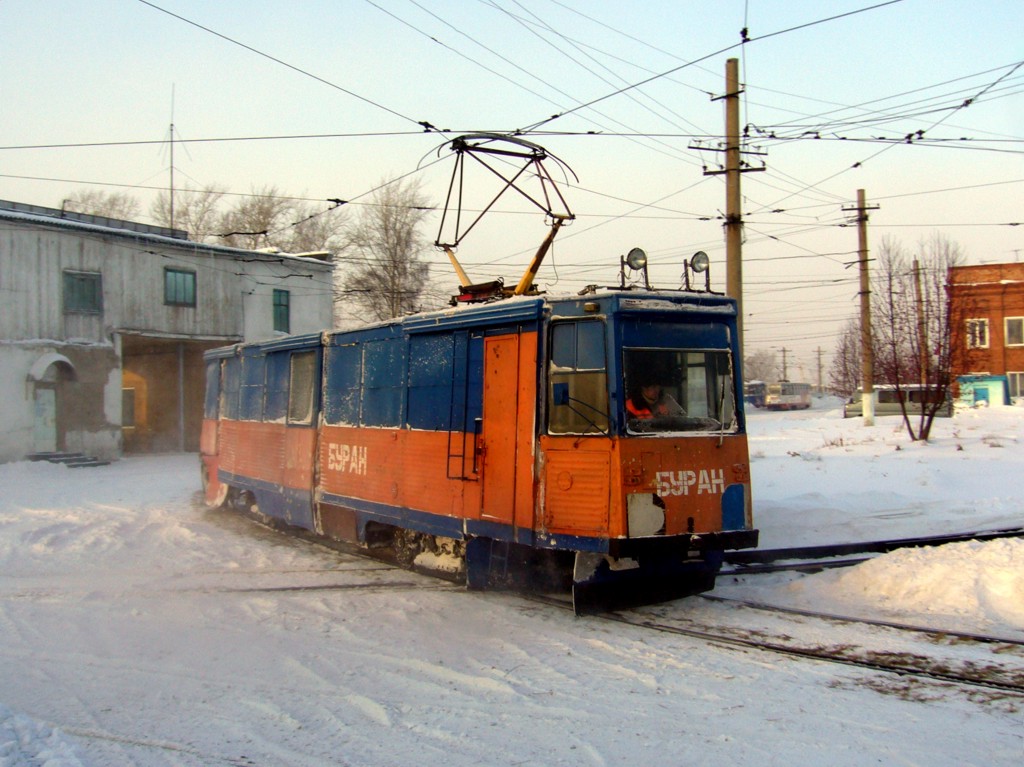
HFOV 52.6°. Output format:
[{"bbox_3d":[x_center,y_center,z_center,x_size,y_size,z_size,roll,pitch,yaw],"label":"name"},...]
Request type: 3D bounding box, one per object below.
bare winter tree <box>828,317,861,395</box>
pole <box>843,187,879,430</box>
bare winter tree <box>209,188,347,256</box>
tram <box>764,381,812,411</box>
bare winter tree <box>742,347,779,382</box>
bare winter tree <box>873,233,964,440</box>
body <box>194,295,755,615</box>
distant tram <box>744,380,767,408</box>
[{"bbox_3d":[18.803,-1.401,58.000,2.300,4.600,2.300,0,-1,0],"label":"bare winter tree"},{"bbox_3d":[13.171,-2.902,39.000,1.350,8.900,0.450,0,-1,11],"label":"pole"},{"bbox_3d":[-14.440,-4.638,64.000,8.000,14.500,8.000,0,-1,0],"label":"bare winter tree"},{"bbox_3d":[32.471,1.647,121.679,2.500,3.100,14.000,0,-1,28],"label":"tram"},{"bbox_3d":[41.852,-1.353,175.000,6.800,9.000,6.800,0,-1,0],"label":"bare winter tree"},{"bbox_3d":[11.391,-1.345,29.000,2.600,5.800,2.600,0,-1,0],"label":"bare winter tree"},{"bbox_3d":[-1.831,0.740,15.317,2.500,3.250,13.000,1,-1,-33],"label":"body"},{"bbox_3d":[31.038,1.459,125.110,2.500,3.100,14.000,0,-1,26],"label":"distant tram"}]

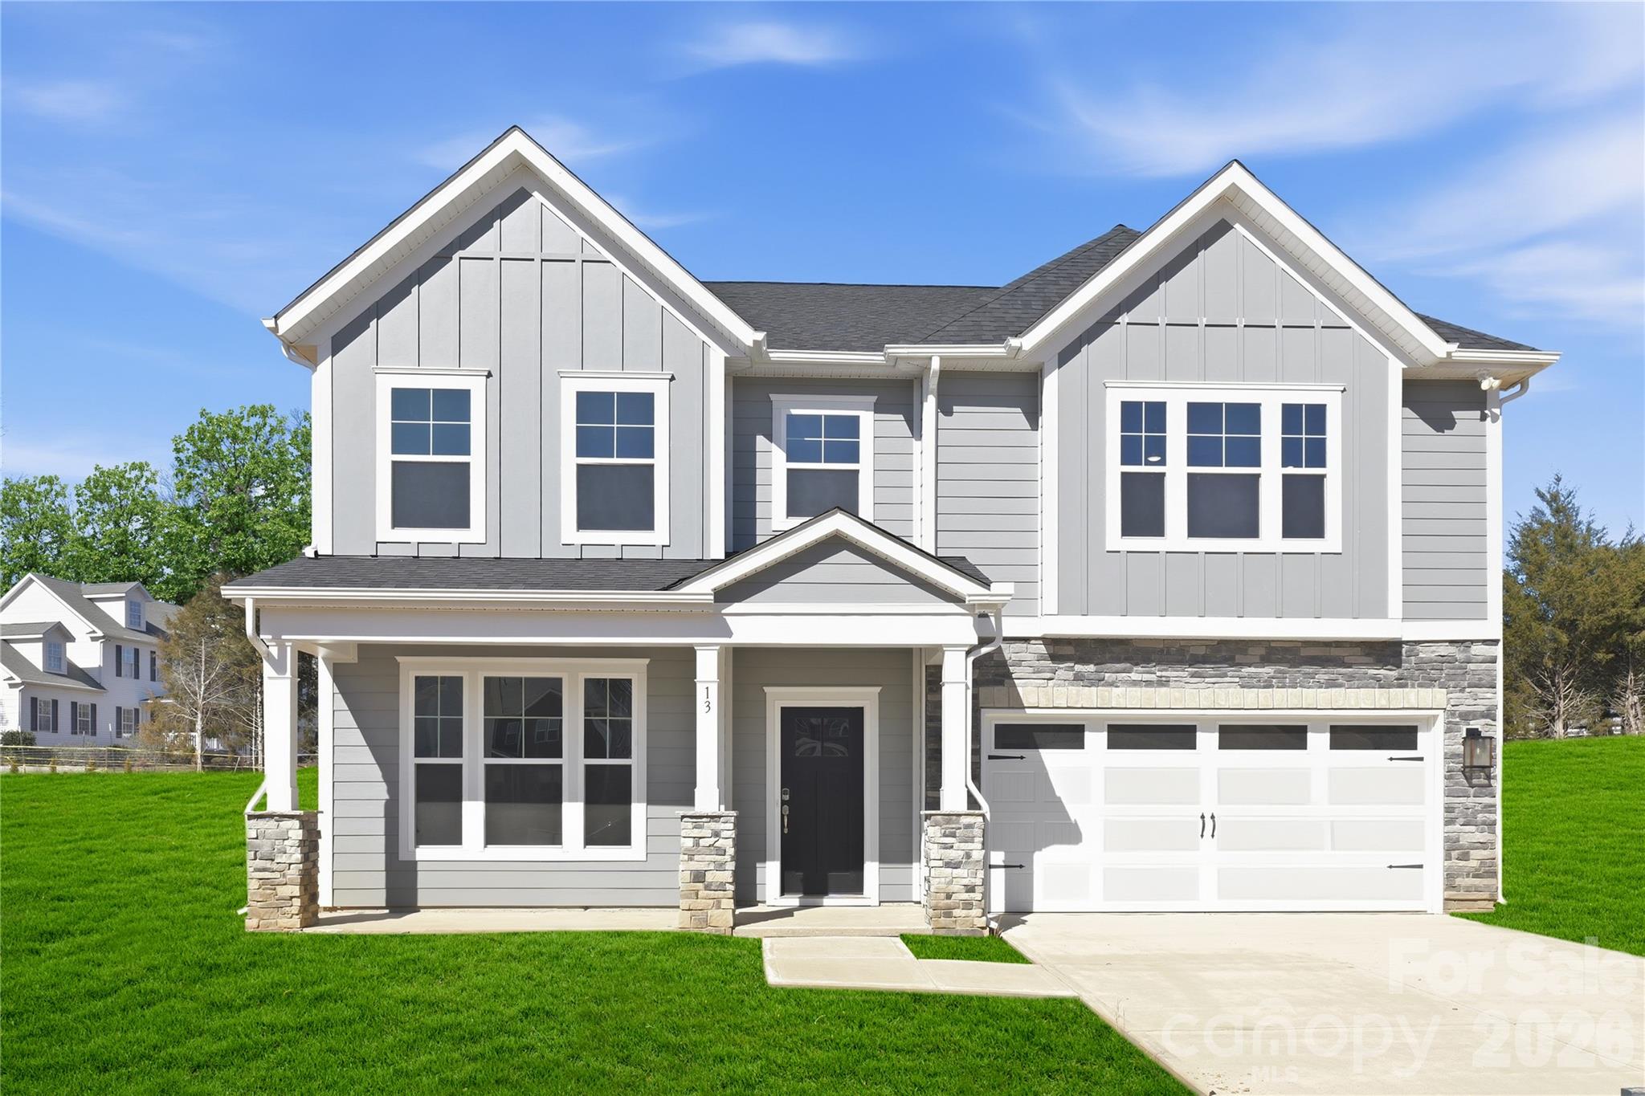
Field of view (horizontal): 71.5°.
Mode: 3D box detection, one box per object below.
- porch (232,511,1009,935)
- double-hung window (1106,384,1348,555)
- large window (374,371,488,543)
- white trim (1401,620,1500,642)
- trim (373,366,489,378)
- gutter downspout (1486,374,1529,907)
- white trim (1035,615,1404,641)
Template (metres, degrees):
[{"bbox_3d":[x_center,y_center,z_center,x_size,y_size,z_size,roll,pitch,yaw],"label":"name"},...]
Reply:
[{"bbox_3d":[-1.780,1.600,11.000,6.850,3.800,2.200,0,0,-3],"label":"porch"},{"bbox_3d":[4.219,-0.844,11.991,2.531,1.768,0.100,0,0,-3],"label":"double-hung window"},{"bbox_3d":[-3.929,-0.912,11.473,1.135,1.746,0.070,0,0,-3],"label":"large window"},{"bbox_3d":[6.765,0.889,12.273,1.092,0.228,0.050,0,0,-3],"label":"white trim"},{"bbox_3d":[-3.916,-1.766,11.464,1.161,0.116,0.070,0,0,-3],"label":"trim"},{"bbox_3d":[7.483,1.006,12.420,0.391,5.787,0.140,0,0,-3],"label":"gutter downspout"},{"bbox_3d":[4.190,0.840,11.970,3.922,0.250,0.070,0,0,-3],"label":"white trim"}]

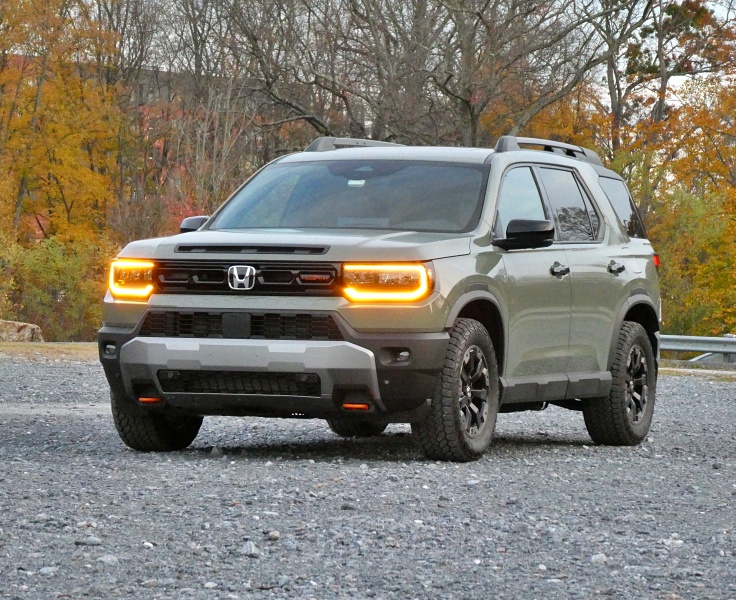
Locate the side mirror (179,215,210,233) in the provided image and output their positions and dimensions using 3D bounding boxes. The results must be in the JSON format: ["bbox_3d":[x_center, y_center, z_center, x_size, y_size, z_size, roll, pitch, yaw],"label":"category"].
[{"bbox_3d":[-0.949,-0.395,15.506,0.300,0.180,0.190,1,-1,23],"label":"side mirror"}]

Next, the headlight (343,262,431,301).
[{"bbox_3d":[0.104,-0.087,13.570,0.410,0.210,0.240,1,-1,23],"label":"headlight"}]

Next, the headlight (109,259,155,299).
[{"bbox_3d":[-1.267,-0.106,14.153,0.410,0.210,0.240,1,-1,23],"label":"headlight"}]

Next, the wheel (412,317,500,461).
[{"bbox_3d":[0.472,0.484,14.185,0.275,0.785,0.784,1,-1,19],"label":"wheel"}]

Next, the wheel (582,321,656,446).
[{"bbox_3d":[1.602,0.534,16.845,0.275,0.785,0.784,1,-1,23],"label":"wheel"}]

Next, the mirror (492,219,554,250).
[{"bbox_3d":[0.864,-0.366,14.736,0.300,0.180,0.190,1,-1,23],"label":"mirror"}]

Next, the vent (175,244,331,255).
[{"bbox_3d":[-0.605,-0.260,13.801,0.874,0.055,0.075,1,-1,23],"label":"vent"}]

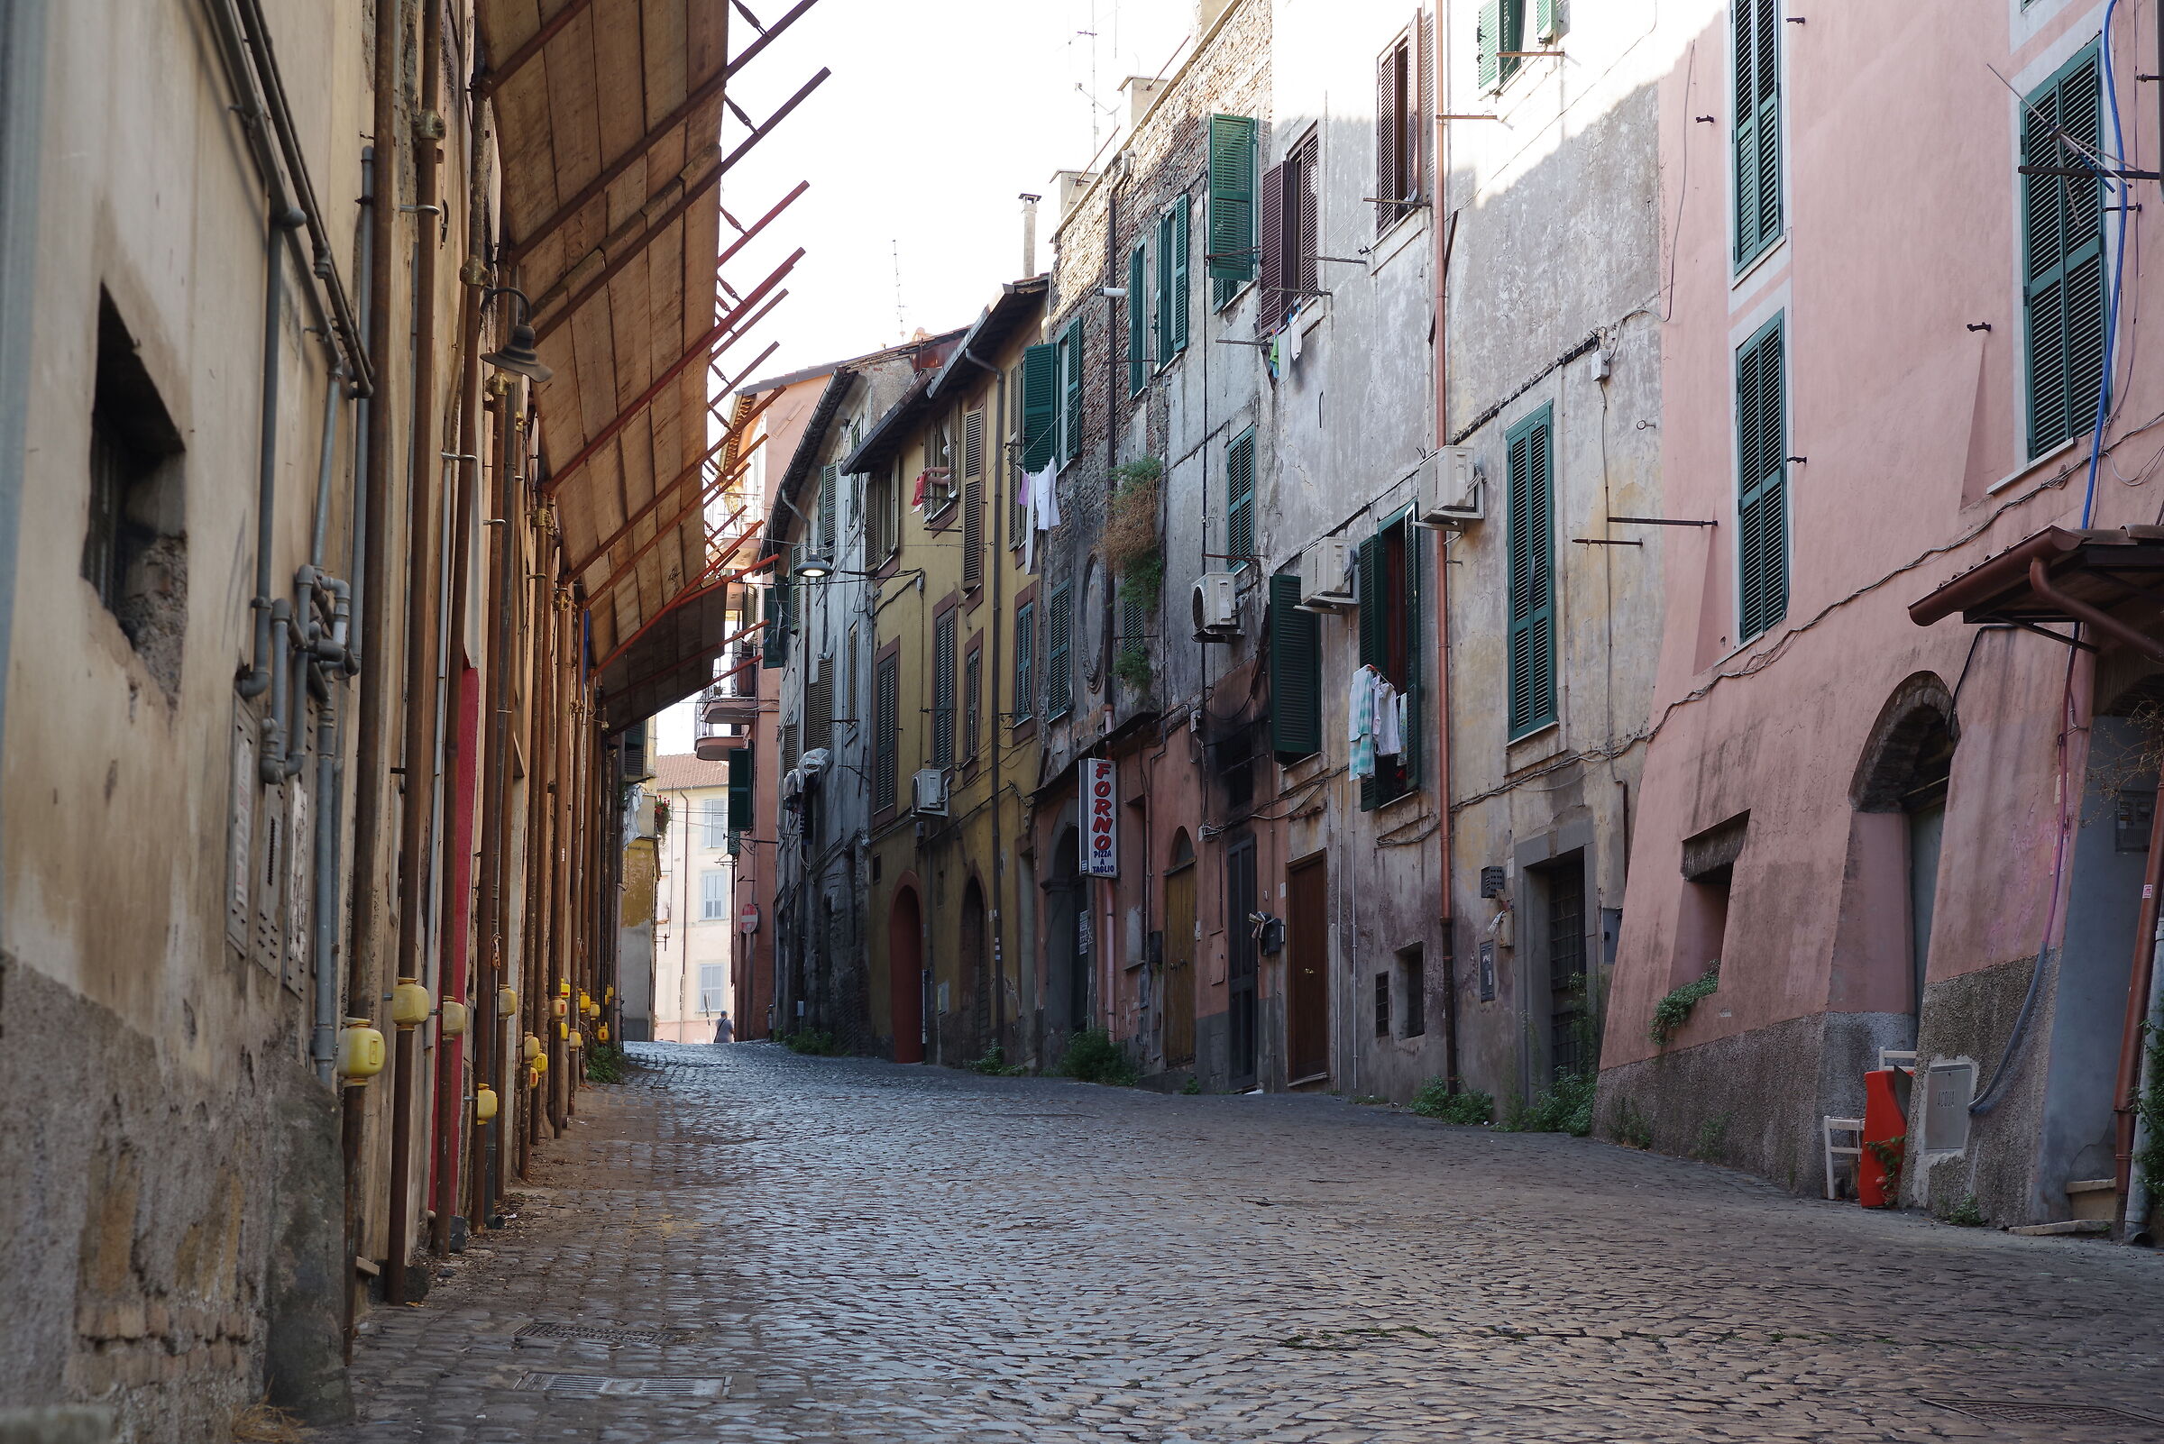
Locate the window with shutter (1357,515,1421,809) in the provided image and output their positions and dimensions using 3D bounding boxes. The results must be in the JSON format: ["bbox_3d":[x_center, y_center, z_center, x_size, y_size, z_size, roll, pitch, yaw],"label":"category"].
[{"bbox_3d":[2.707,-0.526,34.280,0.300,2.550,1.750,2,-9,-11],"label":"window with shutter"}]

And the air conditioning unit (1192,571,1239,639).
[{"bbox_3d":[1.369,-1.209,40.100,0.290,0.540,0.750,3,-10,-14],"label":"air conditioning unit"}]

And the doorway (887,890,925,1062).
[{"bbox_3d":[-2.447,3.681,56.900,0.300,2.582,1.850,2,-8,-14],"label":"doorway"}]

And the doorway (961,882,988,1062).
[{"bbox_3d":[-1.484,3.401,54.031,0.400,2.500,1.750,2,-9,-11],"label":"doorway"}]

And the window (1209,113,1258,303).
[{"bbox_3d":[1.537,-5.316,39.700,0.490,1.720,0.060,4,-10,-20],"label":"window"}]

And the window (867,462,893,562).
[{"bbox_3d":[-3.138,-3.256,60.947,0.250,1.650,1.500,3,-9,-15],"label":"window"}]

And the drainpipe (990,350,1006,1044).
[{"bbox_3d":[-1.111,-0.191,51.876,0.130,9.200,0.120,2,-9,-11],"label":"drainpipe"}]

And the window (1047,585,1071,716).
[{"bbox_3d":[-0.278,-0.894,48.625,0.120,1.620,1.150,2,-9,-13],"label":"window"}]

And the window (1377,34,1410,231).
[{"bbox_3d":[2.827,-5.315,35.300,0.130,1.700,0.880,3,-10,-14],"label":"window"}]

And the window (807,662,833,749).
[{"bbox_3d":[-4.440,-0.274,66.643,0.300,1.550,1.400,2,-9,-11],"label":"window"}]

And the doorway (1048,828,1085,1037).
[{"bbox_3d":[-0.060,2.761,48.429,0.350,2.925,2.150,2,-8,-12],"label":"doorway"}]

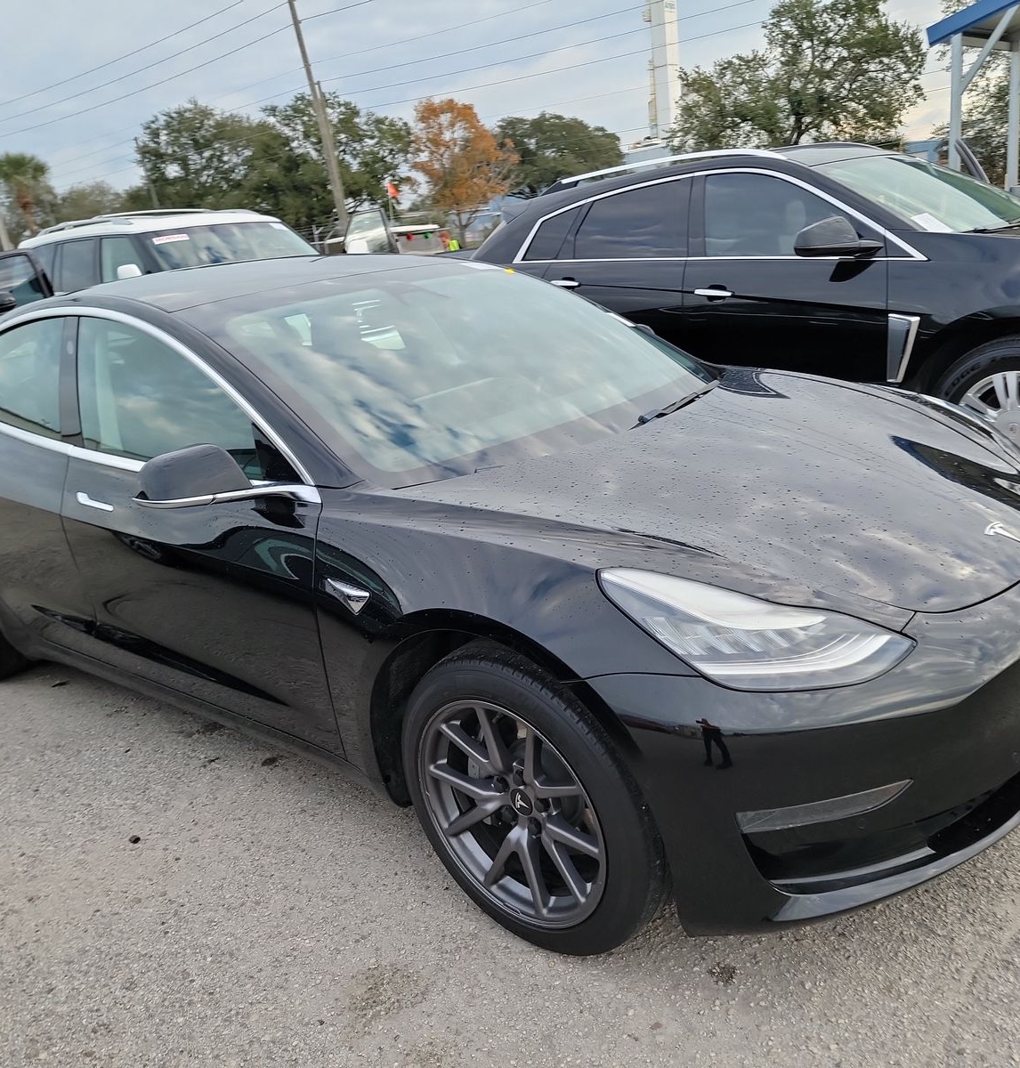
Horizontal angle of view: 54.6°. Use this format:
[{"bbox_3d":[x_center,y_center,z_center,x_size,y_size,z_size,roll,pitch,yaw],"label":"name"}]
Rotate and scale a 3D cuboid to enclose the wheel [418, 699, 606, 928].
[{"bbox_3d":[0.057,0.547,2.095,0.505,0.505,0.200,8,23,40],"label":"wheel"}]

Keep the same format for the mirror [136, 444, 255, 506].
[{"bbox_3d":[-0.701,-0.130,2.240,0.170,0.150,0.230,7,22,41],"label":"mirror"}]

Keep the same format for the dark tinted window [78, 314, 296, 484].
[{"bbox_3d":[-0.872,-0.380,2.624,1.109,0.410,0.080,8,1,40],"label":"dark tinted window"}]

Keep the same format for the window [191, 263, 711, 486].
[{"bbox_3d":[-0.108,-0.545,2.867,1.200,0.160,1.470,33,36,29],"label":"window"}]

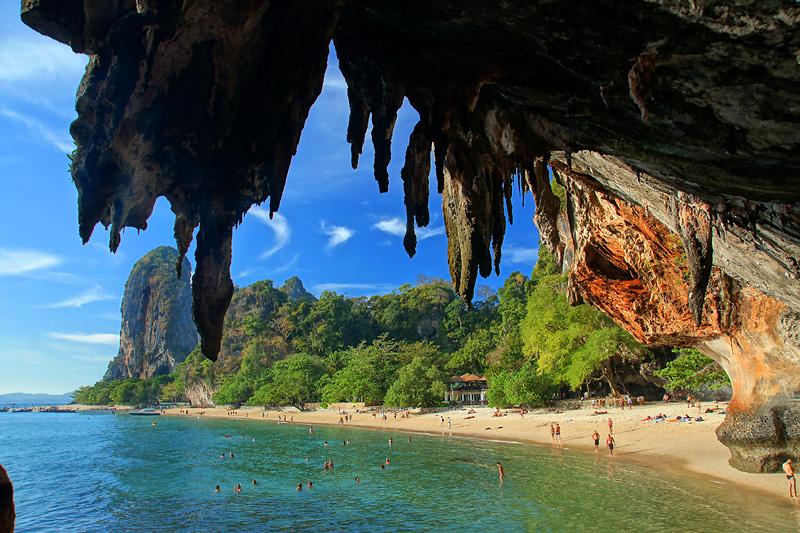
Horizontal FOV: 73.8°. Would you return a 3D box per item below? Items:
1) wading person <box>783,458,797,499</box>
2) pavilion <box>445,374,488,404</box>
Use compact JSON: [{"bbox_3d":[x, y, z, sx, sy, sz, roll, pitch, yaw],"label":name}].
[{"bbox_3d":[18.666,10.120,25.500,0.420,1.680,0.480,0,-14,2],"label":"wading person"},{"bbox_3d":[14.282,26.255,114.000,7.900,6.700,6.000,-7,-16,26],"label":"pavilion"}]

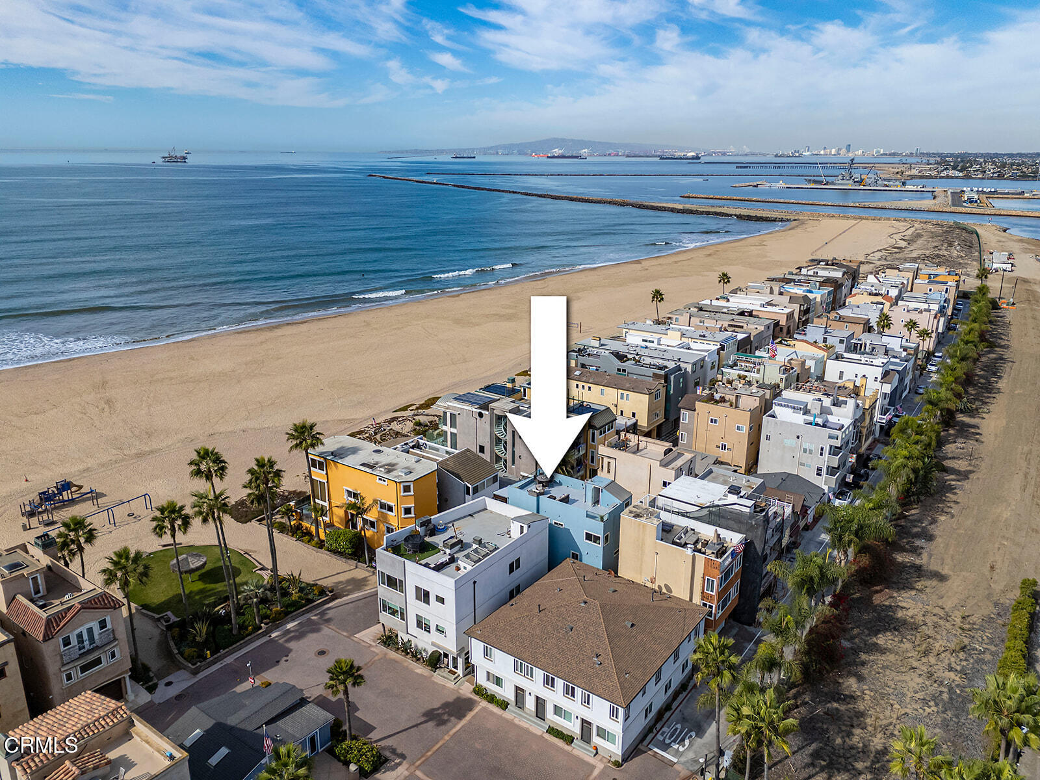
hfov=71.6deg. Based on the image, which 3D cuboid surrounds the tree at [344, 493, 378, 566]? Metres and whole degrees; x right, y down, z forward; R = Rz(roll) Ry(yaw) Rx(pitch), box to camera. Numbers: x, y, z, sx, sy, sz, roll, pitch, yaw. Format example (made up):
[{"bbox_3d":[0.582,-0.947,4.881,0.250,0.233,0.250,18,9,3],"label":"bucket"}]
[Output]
[{"bbox_3d":[-17.614,15.955,81.042,3.800,8.746,3.800,0,18,0],"label":"tree"}]

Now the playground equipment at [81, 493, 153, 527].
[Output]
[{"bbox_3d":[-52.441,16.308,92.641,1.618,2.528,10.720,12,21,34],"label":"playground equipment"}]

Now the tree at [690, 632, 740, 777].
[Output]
[{"bbox_3d":[14.021,23.570,53.162,3.800,12.898,3.800,0,18,0],"label":"tree"}]

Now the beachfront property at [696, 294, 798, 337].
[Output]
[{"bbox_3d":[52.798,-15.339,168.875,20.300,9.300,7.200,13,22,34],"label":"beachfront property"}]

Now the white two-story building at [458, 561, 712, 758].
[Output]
[{"bbox_3d":[6.474,22.250,65.460,15.700,7.500,15.900,14,23,35],"label":"white two-story building"}]

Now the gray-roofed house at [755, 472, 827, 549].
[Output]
[{"bbox_3d":[33.229,14.528,93.905,9.600,4.400,13.300,14,23,35],"label":"gray-roofed house"}]

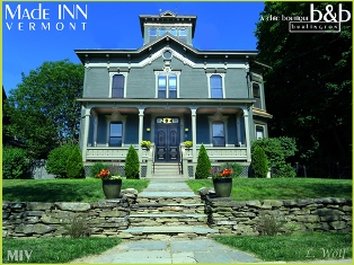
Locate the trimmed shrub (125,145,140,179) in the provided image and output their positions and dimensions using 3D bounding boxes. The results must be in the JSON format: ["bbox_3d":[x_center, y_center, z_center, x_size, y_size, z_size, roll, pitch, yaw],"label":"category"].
[{"bbox_3d":[-2.493,1.640,14.884,0.840,1.903,0.870,0,-12,0],"label":"trimmed shrub"}]

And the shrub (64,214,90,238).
[{"bbox_3d":[-2.835,2.682,7.609,0.716,0.640,0.650,0,-12,0],"label":"shrub"}]

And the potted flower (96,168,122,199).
[{"bbox_3d":[-2.137,1.631,8.445,0.810,0.937,0.750,0,-12,0],"label":"potted flower"}]

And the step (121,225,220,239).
[{"bbox_3d":[-0.191,2.832,7.423,2.700,0.210,0.700,0,-12,0],"label":"step"}]

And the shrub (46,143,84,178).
[{"bbox_3d":[-6.835,1.763,16.289,2.329,2.145,2.200,0,-12,0],"label":"shrub"}]

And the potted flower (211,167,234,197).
[{"bbox_3d":[1.449,1.562,8.460,0.732,0.955,0.750,0,-12,0],"label":"potted flower"}]

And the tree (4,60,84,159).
[{"bbox_3d":[-13.653,-1.727,27.970,10.800,13.400,9.000,0,-12,0],"label":"tree"}]

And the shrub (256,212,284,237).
[{"bbox_3d":[2.746,2.677,7.763,0.818,0.681,0.650,0,-12,0],"label":"shrub"}]

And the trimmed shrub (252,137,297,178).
[{"bbox_3d":[5.941,1.537,16.235,2.779,2.570,2.400,0,-12,0],"label":"trimmed shrub"}]

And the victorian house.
[{"bbox_3d":[0.148,-2.853,22.178,14.000,13.800,11.800,0,-12,0],"label":"victorian house"}]

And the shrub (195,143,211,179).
[{"bbox_3d":[1.470,1.626,14.887,0.868,1.931,0.870,0,-12,0],"label":"shrub"}]

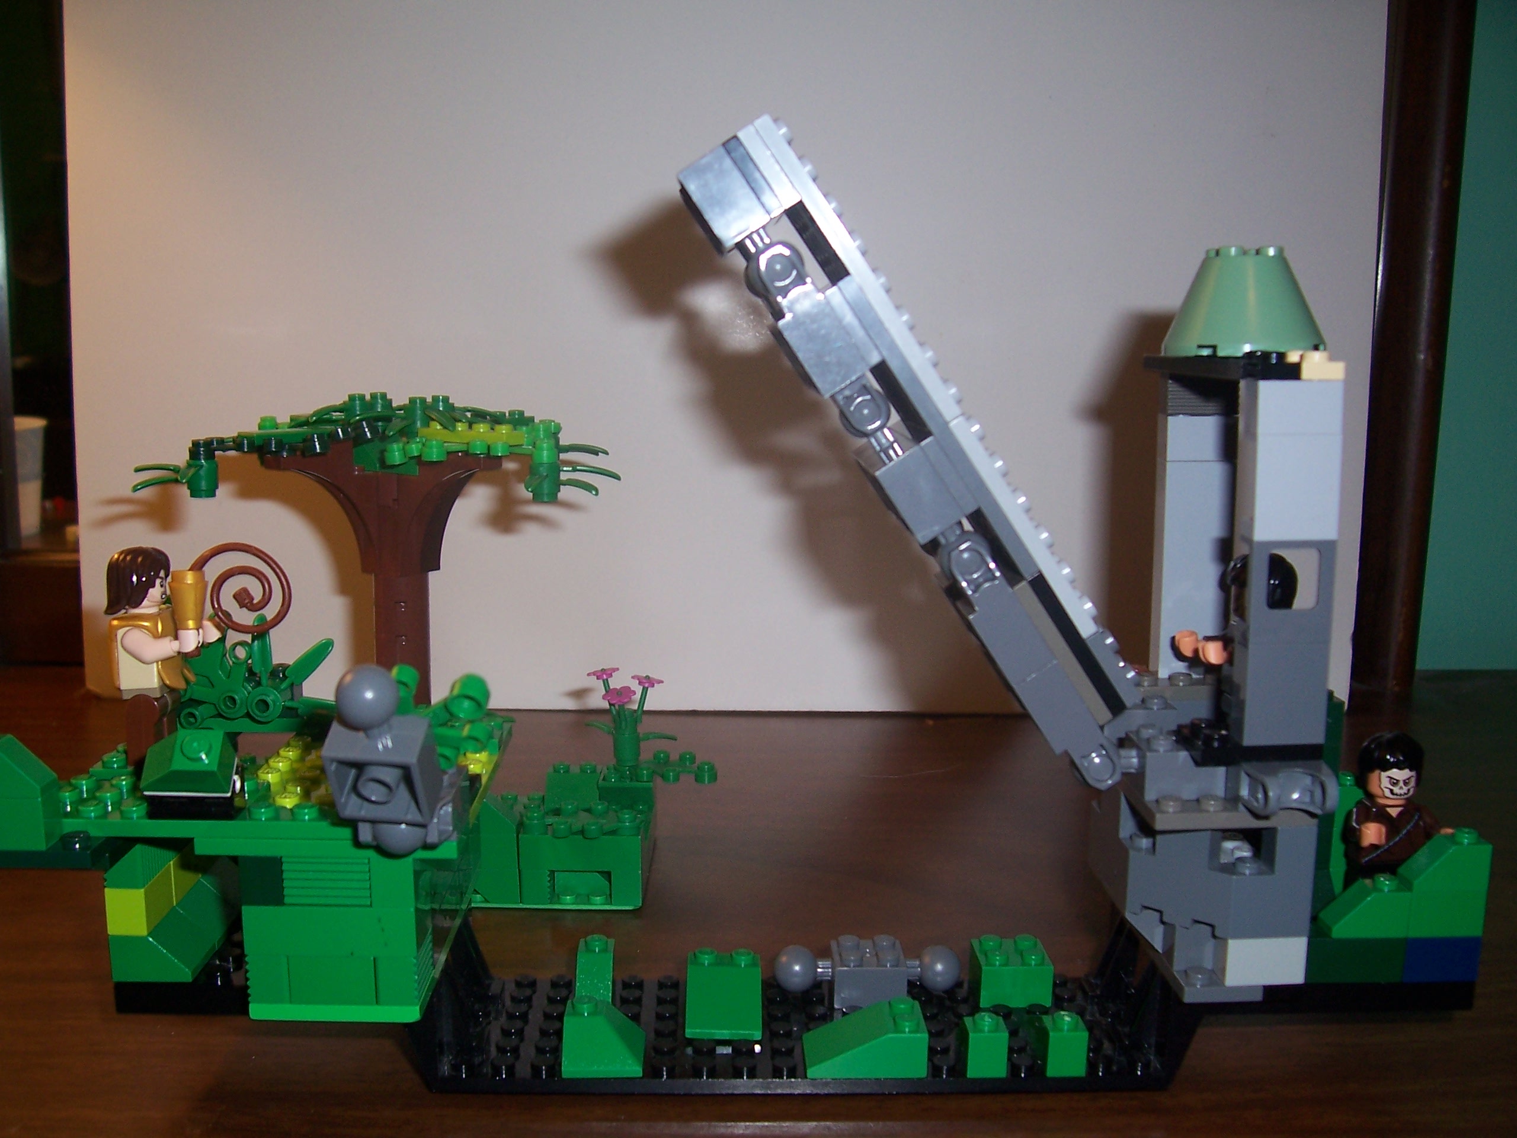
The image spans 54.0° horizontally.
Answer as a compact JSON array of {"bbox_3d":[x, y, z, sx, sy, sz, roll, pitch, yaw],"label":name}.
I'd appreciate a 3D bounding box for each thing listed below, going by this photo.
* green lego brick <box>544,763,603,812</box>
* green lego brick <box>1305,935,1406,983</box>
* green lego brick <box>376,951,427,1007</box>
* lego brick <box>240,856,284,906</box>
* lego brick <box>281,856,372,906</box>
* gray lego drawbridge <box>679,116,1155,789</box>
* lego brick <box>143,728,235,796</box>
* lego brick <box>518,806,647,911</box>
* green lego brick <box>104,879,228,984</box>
[{"bbox_3d":[-0.055,0.065,0.443,0.016,0.011,0.016,1,9,-2],"label":"green lego brick"},{"bbox_3d":[0.118,0.077,0.302,0.024,0.010,0.009,1,9,-2],"label":"green lego brick"},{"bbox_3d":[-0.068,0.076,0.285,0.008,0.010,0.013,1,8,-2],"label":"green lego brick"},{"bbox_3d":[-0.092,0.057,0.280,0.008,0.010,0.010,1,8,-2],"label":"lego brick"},{"bbox_3d":[-0.080,0.057,0.279,0.016,0.010,0.008,1,8,-2],"label":"lego brick"},{"bbox_3d":[0.032,-0.022,0.292,0.021,0.138,0.038,-34,8,3],"label":"gray lego drawbridge"},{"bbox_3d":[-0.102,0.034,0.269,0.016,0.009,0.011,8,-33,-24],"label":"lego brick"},{"bbox_3d":[-0.048,0.079,0.404,0.032,0.021,0.012,1,8,-2],"label":"lego brick"},{"bbox_3d":[-0.118,0.073,0.304,0.016,0.010,0.030,1,9,-2],"label":"green lego brick"}]

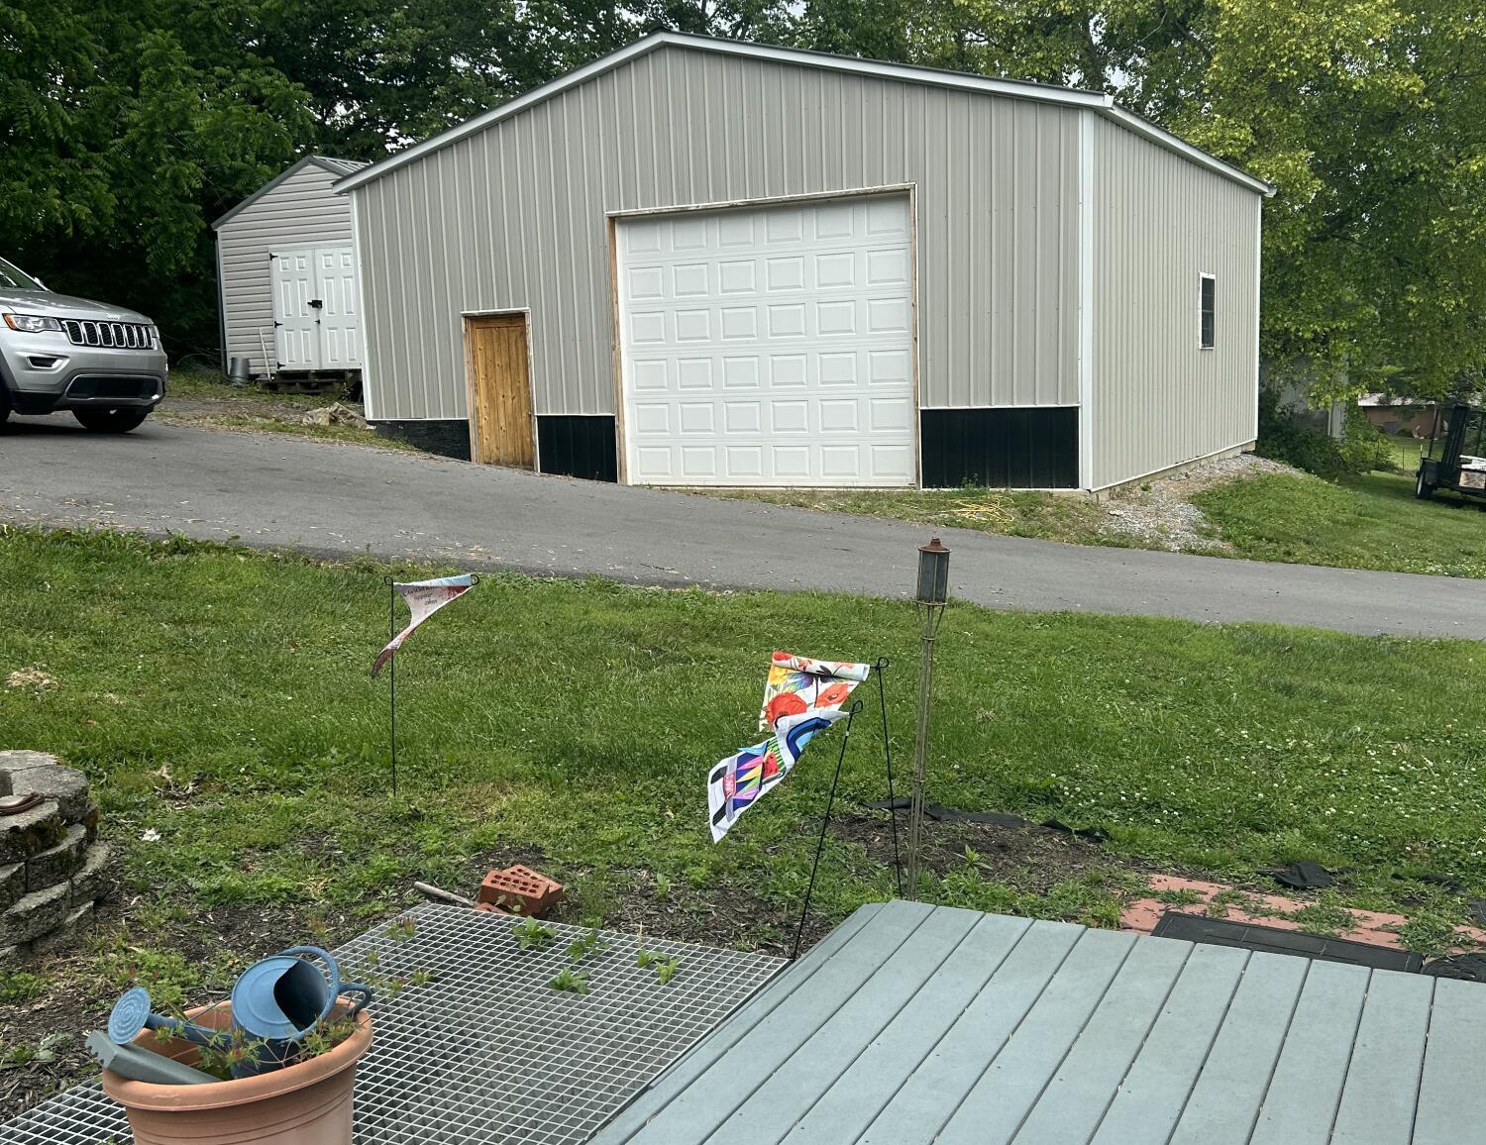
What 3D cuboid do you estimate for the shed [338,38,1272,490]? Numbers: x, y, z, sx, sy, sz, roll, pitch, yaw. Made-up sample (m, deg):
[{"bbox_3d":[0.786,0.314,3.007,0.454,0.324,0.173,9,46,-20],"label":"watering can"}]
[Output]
[{"bbox_3d":[1.453,-3.973,20.381,9.660,4.970,9.450,2,9,28],"label":"shed"}]

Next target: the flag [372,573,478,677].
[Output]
[{"bbox_3d":[-1.261,0.209,5.900,0.380,0.400,0.180,-1,8,7],"label":"flag"}]

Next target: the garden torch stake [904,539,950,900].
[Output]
[{"bbox_3d":[0.558,0.472,4.643,0.105,1.164,0.105,3,8,-1],"label":"garden torch stake"}]

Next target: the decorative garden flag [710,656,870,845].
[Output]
[{"bbox_3d":[0.136,0.531,4.500,0.420,0.500,0.270,2,8,24],"label":"decorative garden flag"}]

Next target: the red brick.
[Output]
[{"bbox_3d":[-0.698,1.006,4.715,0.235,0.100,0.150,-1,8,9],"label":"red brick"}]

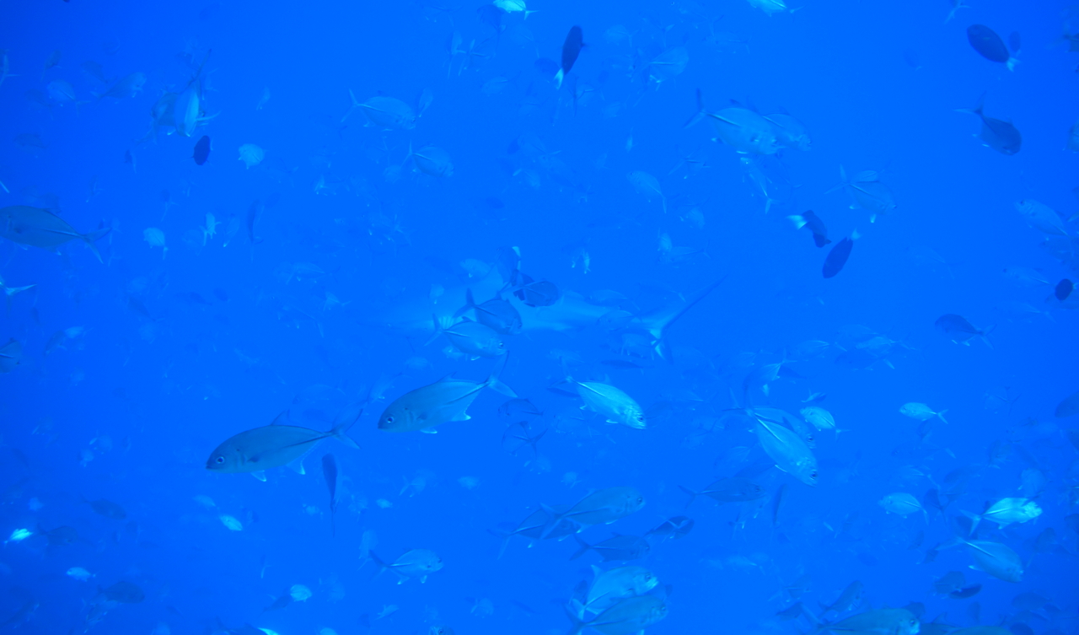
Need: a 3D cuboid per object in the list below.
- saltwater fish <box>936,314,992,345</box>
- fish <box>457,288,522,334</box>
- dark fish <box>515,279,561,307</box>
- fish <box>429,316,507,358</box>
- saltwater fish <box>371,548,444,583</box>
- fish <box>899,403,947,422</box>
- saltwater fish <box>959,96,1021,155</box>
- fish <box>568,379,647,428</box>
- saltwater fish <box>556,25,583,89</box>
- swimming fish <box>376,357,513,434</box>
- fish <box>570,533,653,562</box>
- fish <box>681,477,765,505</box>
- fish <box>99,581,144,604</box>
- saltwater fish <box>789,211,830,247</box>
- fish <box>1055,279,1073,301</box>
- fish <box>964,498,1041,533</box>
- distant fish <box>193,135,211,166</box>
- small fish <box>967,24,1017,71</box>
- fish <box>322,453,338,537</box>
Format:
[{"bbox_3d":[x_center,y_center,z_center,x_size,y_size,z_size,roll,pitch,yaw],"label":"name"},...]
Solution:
[{"bbox_3d":[2.315,0.069,11.300,0.420,0.160,0.070,10,14,31],"label":"saltwater fish"},{"bbox_3d":[-0.252,-0.030,10.400,0.080,0.170,0.480,0,-13,41],"label":"fish"},{"bbox_3d":[-0.012,-0.135,11.400,0.080,0.170,0.480,0,-8,37],"label":"dark fish"},{"bbox_3d":[-0.342,0.092,9.800,0.450,0.170,0.075,16,1,-28],"label":"fish"},{"bbox_3d":[-0.678,1.263,10.500,0.520,0.185,0.080,5,-4,-43],"label":"saltwater fish"},{"bbox_3d":[2.971,0.737,16.000,0.460,0.155,0.070,6,0,-4],"label":"fish"},{"bbox_3d":[2.060,-0.862,9.400,0.080,0.185,0.520,0,-26,39],"label":"saltwater fish"},{"bbox_3d":[0.279,0.372,9.300,0.520,0.185,0.080,32,-11,-17],"label":"fish"},{"bbox_3d":[0.111,-0.970,7.700,0.050,0.250,0.110,4,-27,22],"label":"saltwater fish"},{"bbox_3d":[-0.324,0.270,7.200,0.500,0.180,0.080,-20,6,-18],"label":"swimming fish"},{"bbox_3d":[0.358,1.157,10.400,0.480,0.170,0.080,9,-5,-32],"label":"fish"},{"bbox_3d":[0.918,0.874,10.400,0.450,0.160,0.070,2,10,7],"label":"fish"},{"bbox_3d":[-2.874,1.887,14.200,0.080,0.170,0.480,0,-14,41],"label":"fish"},{"bbox_3d":[1.049,-0.346,8.000,0.220,0.110,0.070,43,-9,-24],"label":"saltwater fish"},{"bbox_3d":[3.355,-0.178,13.200,0.080,0.160,0.280,9,14,37],"label":"fish"},{"bbox_3d":[2.581,1.107,11.500,0.500,0.180,0.080,-6,1,-13],"label":"fish"},{"bbox_3d":[-1.731,-0.856,10.600,0.080,0.160,0.280,11,15,9],"label":"distant fish"},{"bbox_3d":[1.921,-1.148,8.800,0.260,0.125,0.045,35,4,6],"label":"small fish"},{"bbox_3d":[-0.912,0.770,9.000,0.070,0.440,0.160,-1,-41,-4],"label":"fish"}]

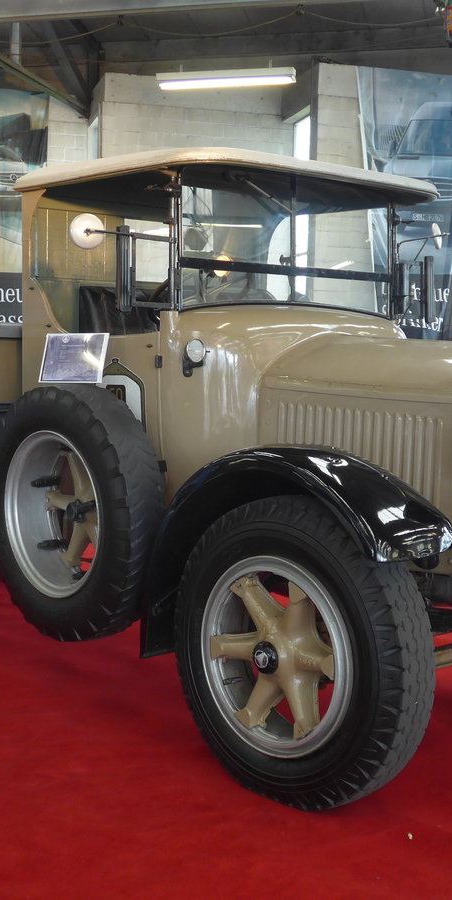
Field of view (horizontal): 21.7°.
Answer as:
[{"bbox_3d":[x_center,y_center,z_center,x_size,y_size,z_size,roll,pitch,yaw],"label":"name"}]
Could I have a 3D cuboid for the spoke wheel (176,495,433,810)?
[{"bbox_3d":[0.230,0.669,3.934,1.016,1.016,0.213,5,5,45],"label":"spoke wheel"}]

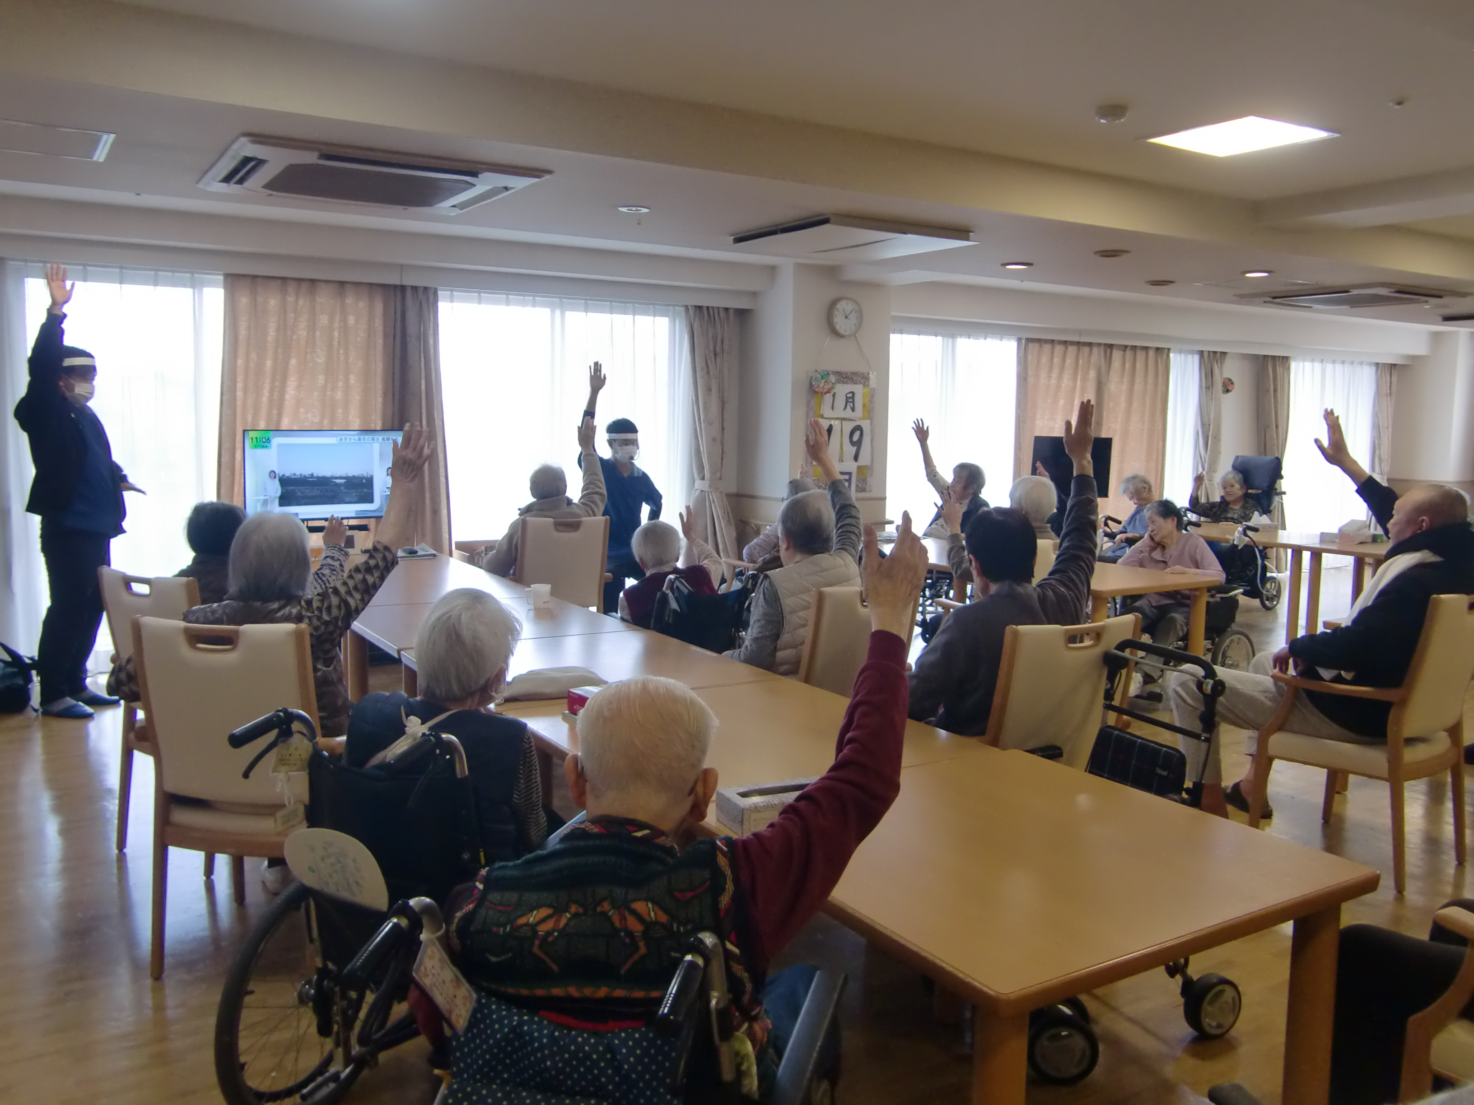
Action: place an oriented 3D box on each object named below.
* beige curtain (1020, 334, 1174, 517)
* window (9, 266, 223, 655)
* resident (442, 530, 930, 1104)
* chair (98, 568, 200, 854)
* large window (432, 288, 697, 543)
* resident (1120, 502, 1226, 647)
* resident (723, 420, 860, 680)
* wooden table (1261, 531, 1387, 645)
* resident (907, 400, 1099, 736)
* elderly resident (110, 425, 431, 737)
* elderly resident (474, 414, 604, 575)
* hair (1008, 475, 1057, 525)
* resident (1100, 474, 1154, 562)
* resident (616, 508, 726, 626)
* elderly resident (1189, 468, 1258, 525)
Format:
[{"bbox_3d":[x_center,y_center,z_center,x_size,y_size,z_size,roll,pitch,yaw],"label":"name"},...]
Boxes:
[{"bbox_3d":[3.141,-0.747,10.479,1.920,2.120,0.140,-3,8,-32],"label":"beige curtain"},{"bbox_3d":[-3.415,-0.477,6.604,1.040,2.160,0.100,-3,8,-32],"label":"window"},{"bbox_3d":[-0.010,0.594,1.660,0.600,1.280,0.820,2,7,8],"label":"resident"},{"bbox_3d":[-1.723,0.516,4.034,0.550,0.930,0.580,4,7,29],"label":"chair"},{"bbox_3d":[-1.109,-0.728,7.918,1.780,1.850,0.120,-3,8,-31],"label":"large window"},{"bbox_3d":[2.351,0.248,6.473,0.740,1.000,0.550,-3,8,-32],"label":"resident"},{"bbox_3d":[0.154,0.288,3.997,0.500,1.420,0.720,-4,9,-40],"label":"resident"},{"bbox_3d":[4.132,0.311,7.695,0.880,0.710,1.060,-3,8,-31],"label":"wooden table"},{"bbox_3d":[0.660,0.312,3.484,0.660,1.530,0.780,-4,8,-36],"label":"resident"},{"bbox_3d":[-1.280,0.369,3.380,0.760,1.430,0.720,1,7,3],"label":"elderly resident"},{"bbox_3d":[-0.986,-0.002,6.392,0.660,1.450,0.750,-1,7,-17],"label":"elderly resident"},{"bbox_3d":[1.313,-0.228,5.300,0.180,0.220,0.210,-4,8,-37],"label":"hair"},{"bbox_3d":[2.510,0.053,7.750,0.740,1.060,0.500,-3,8,-32],"label":"resident"},{"bbox_3d":[-0.336,0.359,4.708,0.520,1.100,0.740,-4,8,-37],"label":"resident"},{"bbox_3d":[3.747,-0.202,9.440,0.850,1.020,0.600,-3,8,-31],"label":"elderly resident"}]

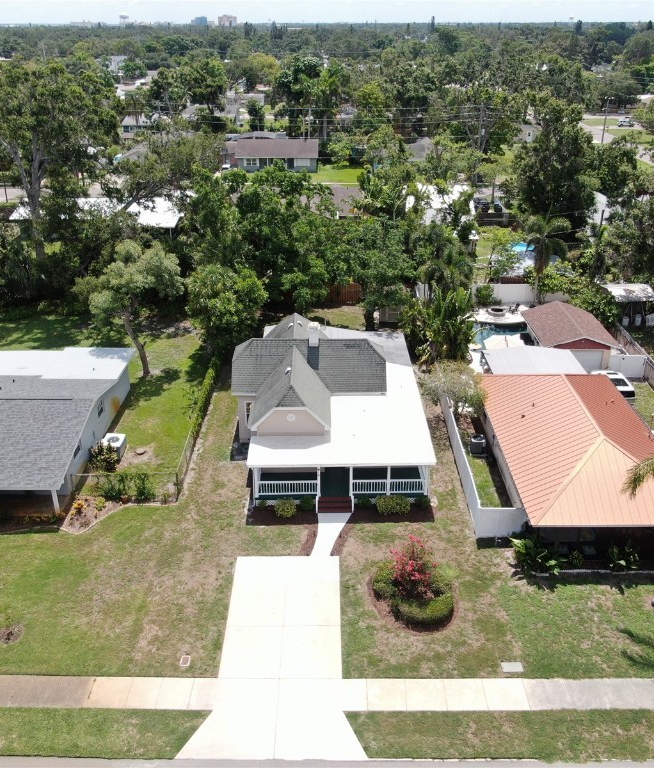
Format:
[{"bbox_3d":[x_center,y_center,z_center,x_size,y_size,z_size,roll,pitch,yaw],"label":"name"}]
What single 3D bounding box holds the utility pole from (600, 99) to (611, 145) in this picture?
[{"bbox_3d":[52.911,-48.532,135.177,0.400,10.400,0.400,0,27,0],"label":"utility pole"}]

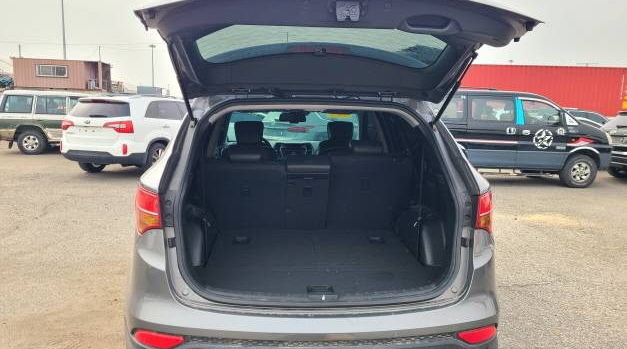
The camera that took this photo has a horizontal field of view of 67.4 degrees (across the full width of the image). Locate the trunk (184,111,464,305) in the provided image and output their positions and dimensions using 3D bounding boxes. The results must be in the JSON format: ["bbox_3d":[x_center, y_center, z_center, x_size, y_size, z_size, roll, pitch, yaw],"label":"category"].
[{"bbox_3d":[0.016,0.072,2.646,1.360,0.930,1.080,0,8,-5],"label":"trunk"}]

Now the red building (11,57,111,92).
[{"bbox_3d":[-21.672,-8.751,41.294,7.300,2.450,3.000,0,8,-8],"label":"red building"}]

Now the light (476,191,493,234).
[{"bbox_3d":[0.856,0.184,2.353,0.160,0.245,0.250,0,8,-5],"label":"light"}]

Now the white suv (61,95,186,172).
[{"bbox_3d":[-3.868,-1.047,11.708,1.885,1.730,4.685,3,9,16],"label":"white suv"}]

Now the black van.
[{"bbox_3d":[4.129,-0.862,10.568,4.690,1.950,1.820,3,9,12],"label":"black van"}]

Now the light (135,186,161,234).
[{"bbox_3d":[-0.769,0.177,2.225,0.160,0.245,0.250,0,8,-5],"label":"light"}]

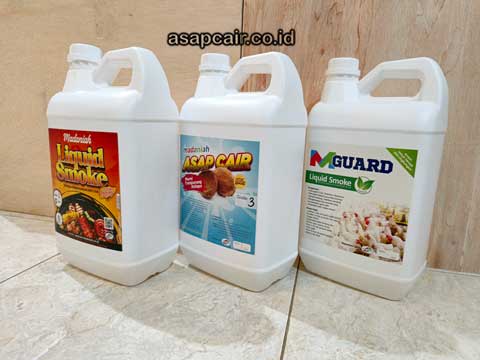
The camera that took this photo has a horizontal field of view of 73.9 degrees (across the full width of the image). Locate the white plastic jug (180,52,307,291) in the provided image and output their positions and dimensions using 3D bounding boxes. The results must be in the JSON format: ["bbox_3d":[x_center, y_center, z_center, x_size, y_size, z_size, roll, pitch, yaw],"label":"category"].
[{"bbox_3d":[0.001,-0.023,0.501,0.181,0.335,0.123,10,13,36],"label":"white plastic jug"}]

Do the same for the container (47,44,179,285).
[{"bbox_3d":[-0.193,-0.030,0.498,0.181,0.335,0.123,8,12,27],"label":"container"}]

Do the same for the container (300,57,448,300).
[{"bbox_3d":[0.202,-0.014,0.495,0.181,0.335,0.123,10,13,37],"label":"container"}]

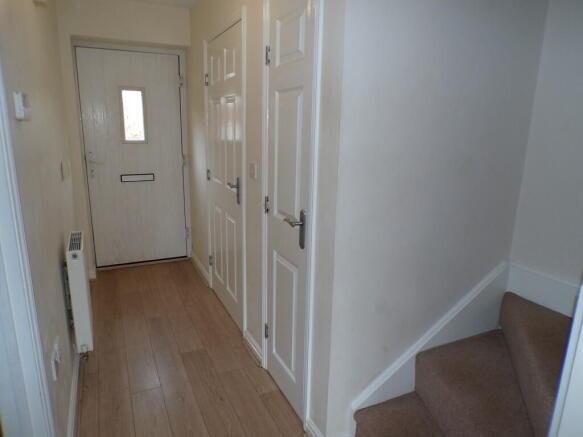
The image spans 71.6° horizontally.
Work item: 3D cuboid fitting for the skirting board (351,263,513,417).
[{"bbox_3d":[0.662,0.524,1.887,0.885,0.585,0.030,-5,14,-24],"label":"skirting board"}]

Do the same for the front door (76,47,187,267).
[{"bbox_3d":[-1.470,-0.529,3.852,0.868,1.985,0.055,-5,14,-24],"label":"front door"}]

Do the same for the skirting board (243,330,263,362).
[{"bbox_3d":[-0.238,0.797,2.583,0.018,0.076,0.330,-5,14,-24],"label":"skirting board"}]

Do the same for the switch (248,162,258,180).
[{"bbox_3d":[-0.222,-0.274,2.356,0.014,0.088,0.088,-5,14,-24],"label":"switch"}]

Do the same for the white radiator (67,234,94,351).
[{"bbox_3d":[-1.253,0.421,2.420,0.075,0.595,0.450,-5,14,-24],"label":"white radiator"}]

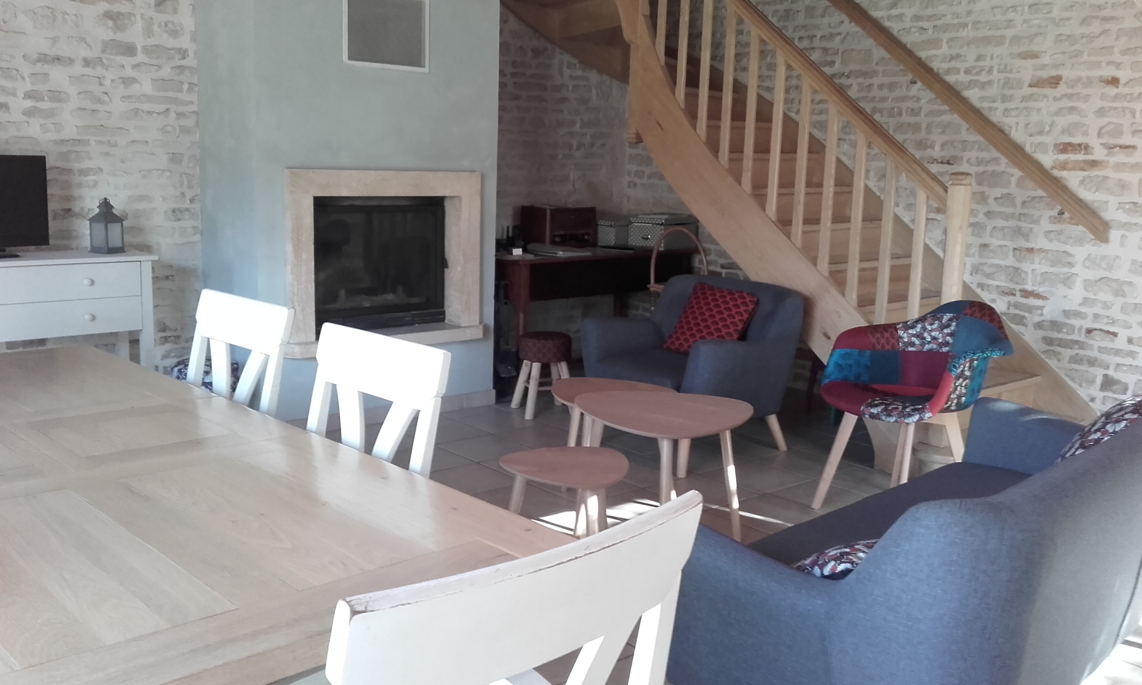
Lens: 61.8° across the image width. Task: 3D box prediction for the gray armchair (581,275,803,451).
[{"bbox_3d":[0.566,0.116,4.426,0.760,0.770,0.760,-7,13,-42],"label":"gray armchair"}]

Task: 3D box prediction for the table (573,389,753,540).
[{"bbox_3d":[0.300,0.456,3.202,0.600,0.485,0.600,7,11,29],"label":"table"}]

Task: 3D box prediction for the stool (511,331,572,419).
[{"bbox_3d":[-0.137,0.167,5.054,0.300,0.410,0.300,2,10,0],"label":"stool"}]

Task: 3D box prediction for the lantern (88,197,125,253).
[{"bbox_3d":[-1.972,-0.501,4.040,0.115,0.235,0.115,5,10,19],"label":"lantern"}]

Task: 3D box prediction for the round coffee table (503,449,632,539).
[{"bbox_3d":[-0.021,0.550,2.893,0.400,0.385,0.400,7,11,29],"label":"round coffee table"}]

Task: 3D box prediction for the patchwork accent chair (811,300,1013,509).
[{"bbox_3d":[1.247,0.256,3.563,0.600,0.810,0.610,-7,13,-41],"label":"patchwork accent chair"}]

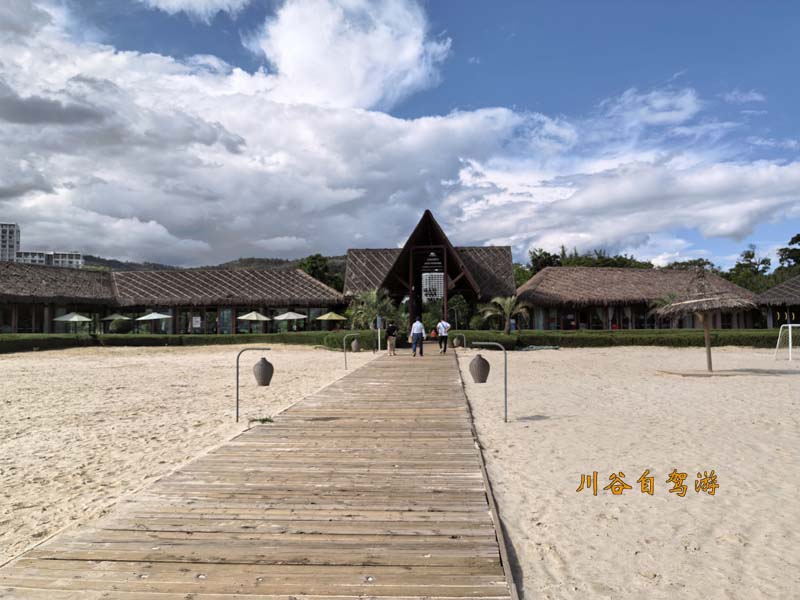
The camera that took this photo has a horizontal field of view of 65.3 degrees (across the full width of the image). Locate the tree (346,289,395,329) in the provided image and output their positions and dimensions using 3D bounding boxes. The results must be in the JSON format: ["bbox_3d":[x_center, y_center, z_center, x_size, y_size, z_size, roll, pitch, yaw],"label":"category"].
[{"bbox_3d":[-1.867,1.116,39.500,3.000,3.600,3.000,-1,-2,4],"label":"tree"}]

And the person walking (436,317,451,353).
[{"bbox_3d":[2.022,1.648,28.800,0.580,1.740,0.420,-1,-2,4],"label":"person walking"}]

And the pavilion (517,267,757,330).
[{"bbox_3d":[19.934,0.267,53.500,18.000,5.800,8.500,-1,-2,0],"label":"pavilion"}]

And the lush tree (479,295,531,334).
[{"bbox_3d":[6.397,1.240,38.200,3.100,3.100,3.100,-1,-2,4],"label":"lush tree"}]

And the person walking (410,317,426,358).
[{"bbox_3d":[0.823,1.619,27.300,0.620,1.720,0.420,-1,-2,4],"label":"person walking"}]

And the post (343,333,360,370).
[{"bbox_3d":[-1.545,1.668,20.000,0.560,1.180,0.300,-1,-2,4],"label":"post"}]

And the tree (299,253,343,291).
[{"bbox_3d":[-9.173,-0.721,72.000,5.800,9.600,5.800,-1,-2,4],"label":"tree"}]

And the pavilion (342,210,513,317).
[{"bbox_3d":[2.283,-1.399,47.800,13.200,9.100,11.000,-1,-2,4],"label":"pavilion"}]

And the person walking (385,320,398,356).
[{"bbox_3d":[-0.364,1.715,27.700,0.500,1.580,0.380,-1,-2,4],"label":"person walking"}]

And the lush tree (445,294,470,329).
[{"bbox_3d":[4.423,1.338,48.000,2.300,3.600,2.300,-1,-2,4],"label":"lush tree"}]

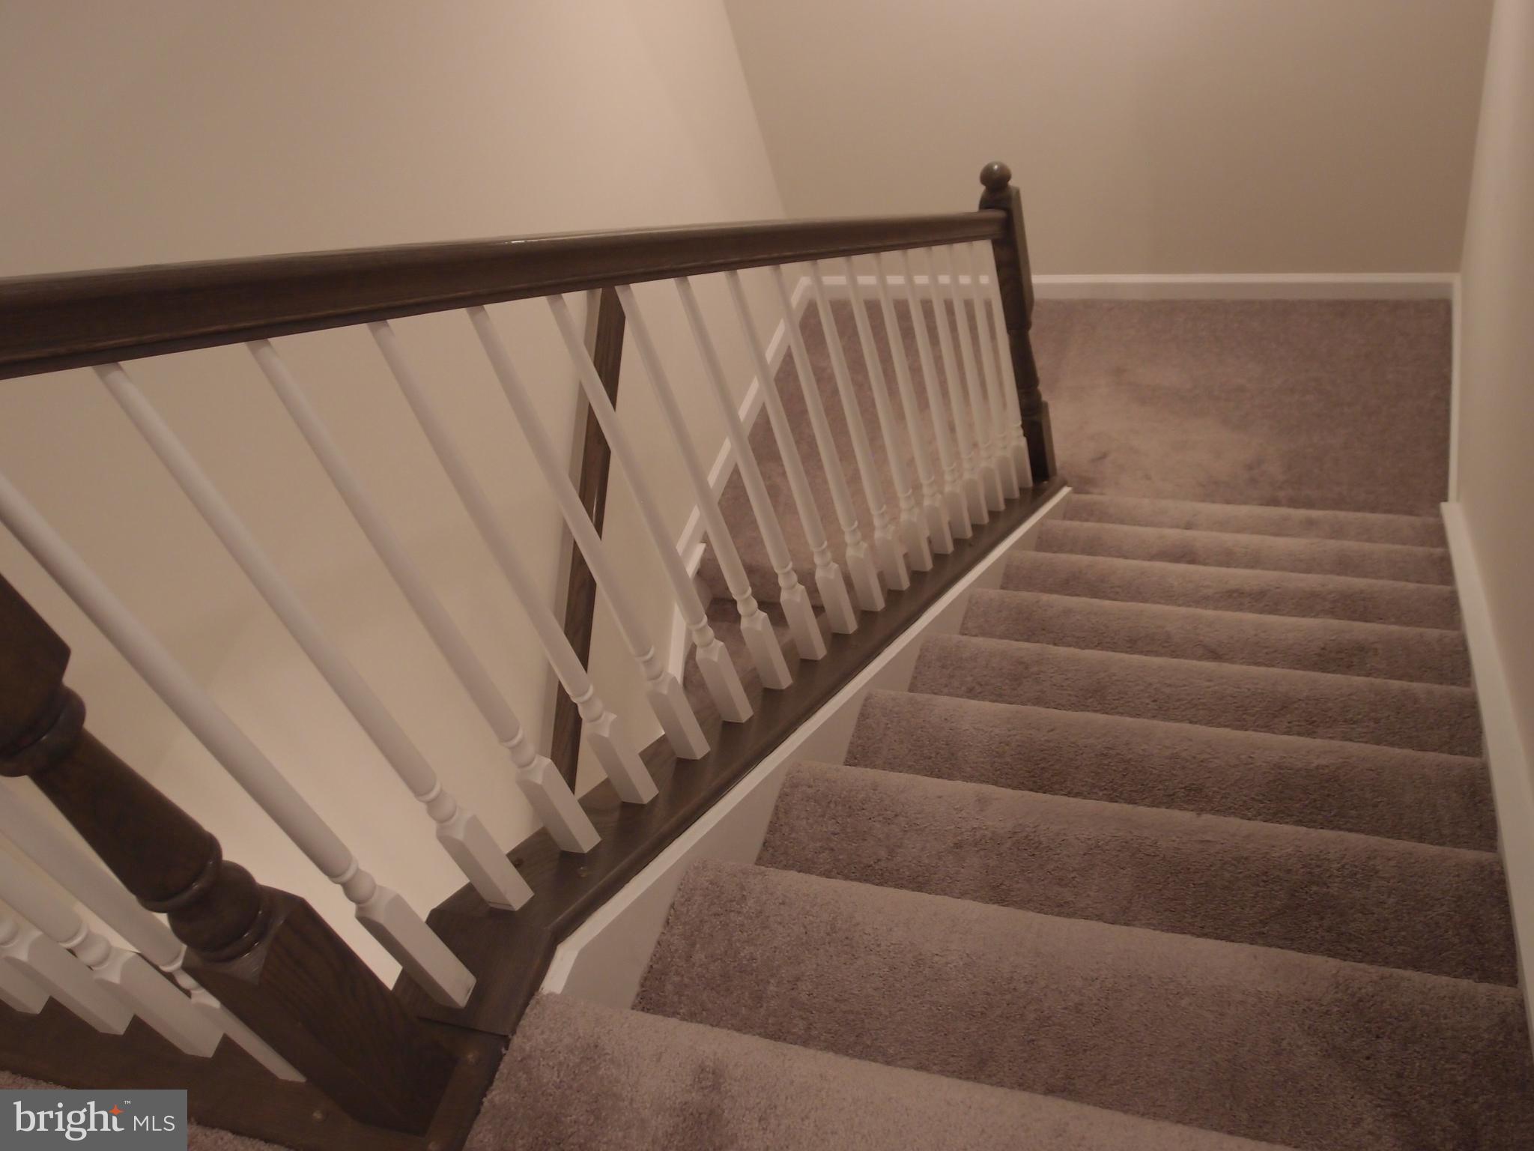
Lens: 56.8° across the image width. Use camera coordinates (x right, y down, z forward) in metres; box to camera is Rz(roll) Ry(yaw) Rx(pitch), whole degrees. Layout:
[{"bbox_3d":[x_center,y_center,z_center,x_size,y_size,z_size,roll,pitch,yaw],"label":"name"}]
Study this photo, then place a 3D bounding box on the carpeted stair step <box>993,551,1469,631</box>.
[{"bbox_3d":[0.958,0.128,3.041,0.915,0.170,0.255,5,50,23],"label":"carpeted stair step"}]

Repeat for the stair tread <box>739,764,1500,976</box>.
[{"bbox_3d":[0.414,0.424,1.792,0.906,0.045,0.296,5,50,23],"label":"stair tread"}]

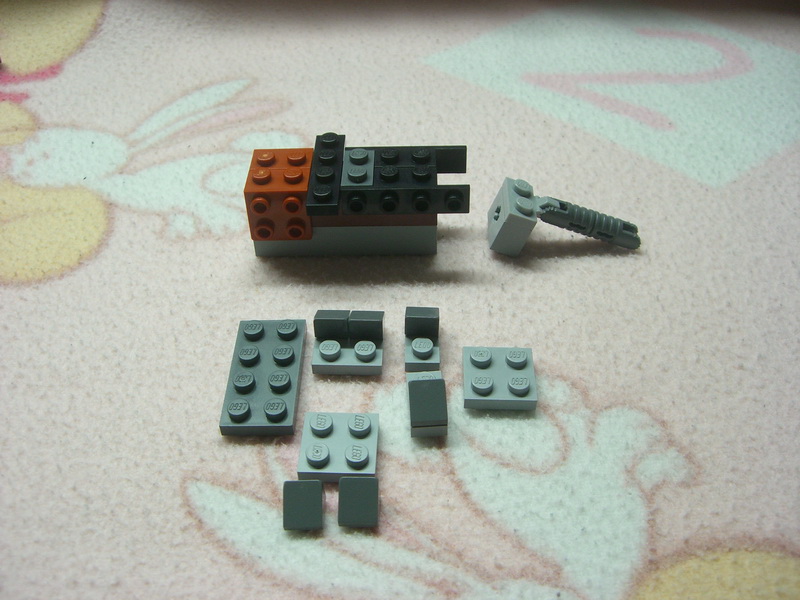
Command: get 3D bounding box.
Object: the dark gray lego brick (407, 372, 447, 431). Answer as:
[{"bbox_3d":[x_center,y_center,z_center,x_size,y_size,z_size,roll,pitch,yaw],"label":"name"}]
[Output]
[{"bbox_3d":[0.006,0.021,0.194,0.008,0.009,0.016,-3,44,-2],"label":"dark gray lego brick"}]

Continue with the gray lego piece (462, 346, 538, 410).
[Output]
[{"bbox_3d":[0.023,0.017,0.200,0.016,0.005,0.016,1,44,2],"label":"gray lego piece"}]

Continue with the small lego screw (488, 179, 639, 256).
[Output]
[{"bbox_3d":[0.044,-0.021,0.236,0.039,0.016,0.016,6,44,-3],"label":"small lego screw"}]

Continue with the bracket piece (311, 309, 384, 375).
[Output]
[{"bbox_3d":[-0.012,0.008,0.207,0.016,0.009,0.016,1,44,2],"label":"bracket piece"}]

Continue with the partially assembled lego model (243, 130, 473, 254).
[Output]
[{"bbox_3d":[-0.010,-0.026,0.232,0.056,0.024,0.032,-1,44,0],"label":"partially assembled lego model"}]

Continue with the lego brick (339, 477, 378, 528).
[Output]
[{"bbox_3d":[-0.008,0.040,0.175,0.008,0.006,0.008,1,44,2],"label":"lego brick"}]

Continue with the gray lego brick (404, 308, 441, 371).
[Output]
[{"bbox_3d":[0.005,0.008,0.207,0.008,0.009,0.016,0,44,1],"label":"gray lego brick"}]

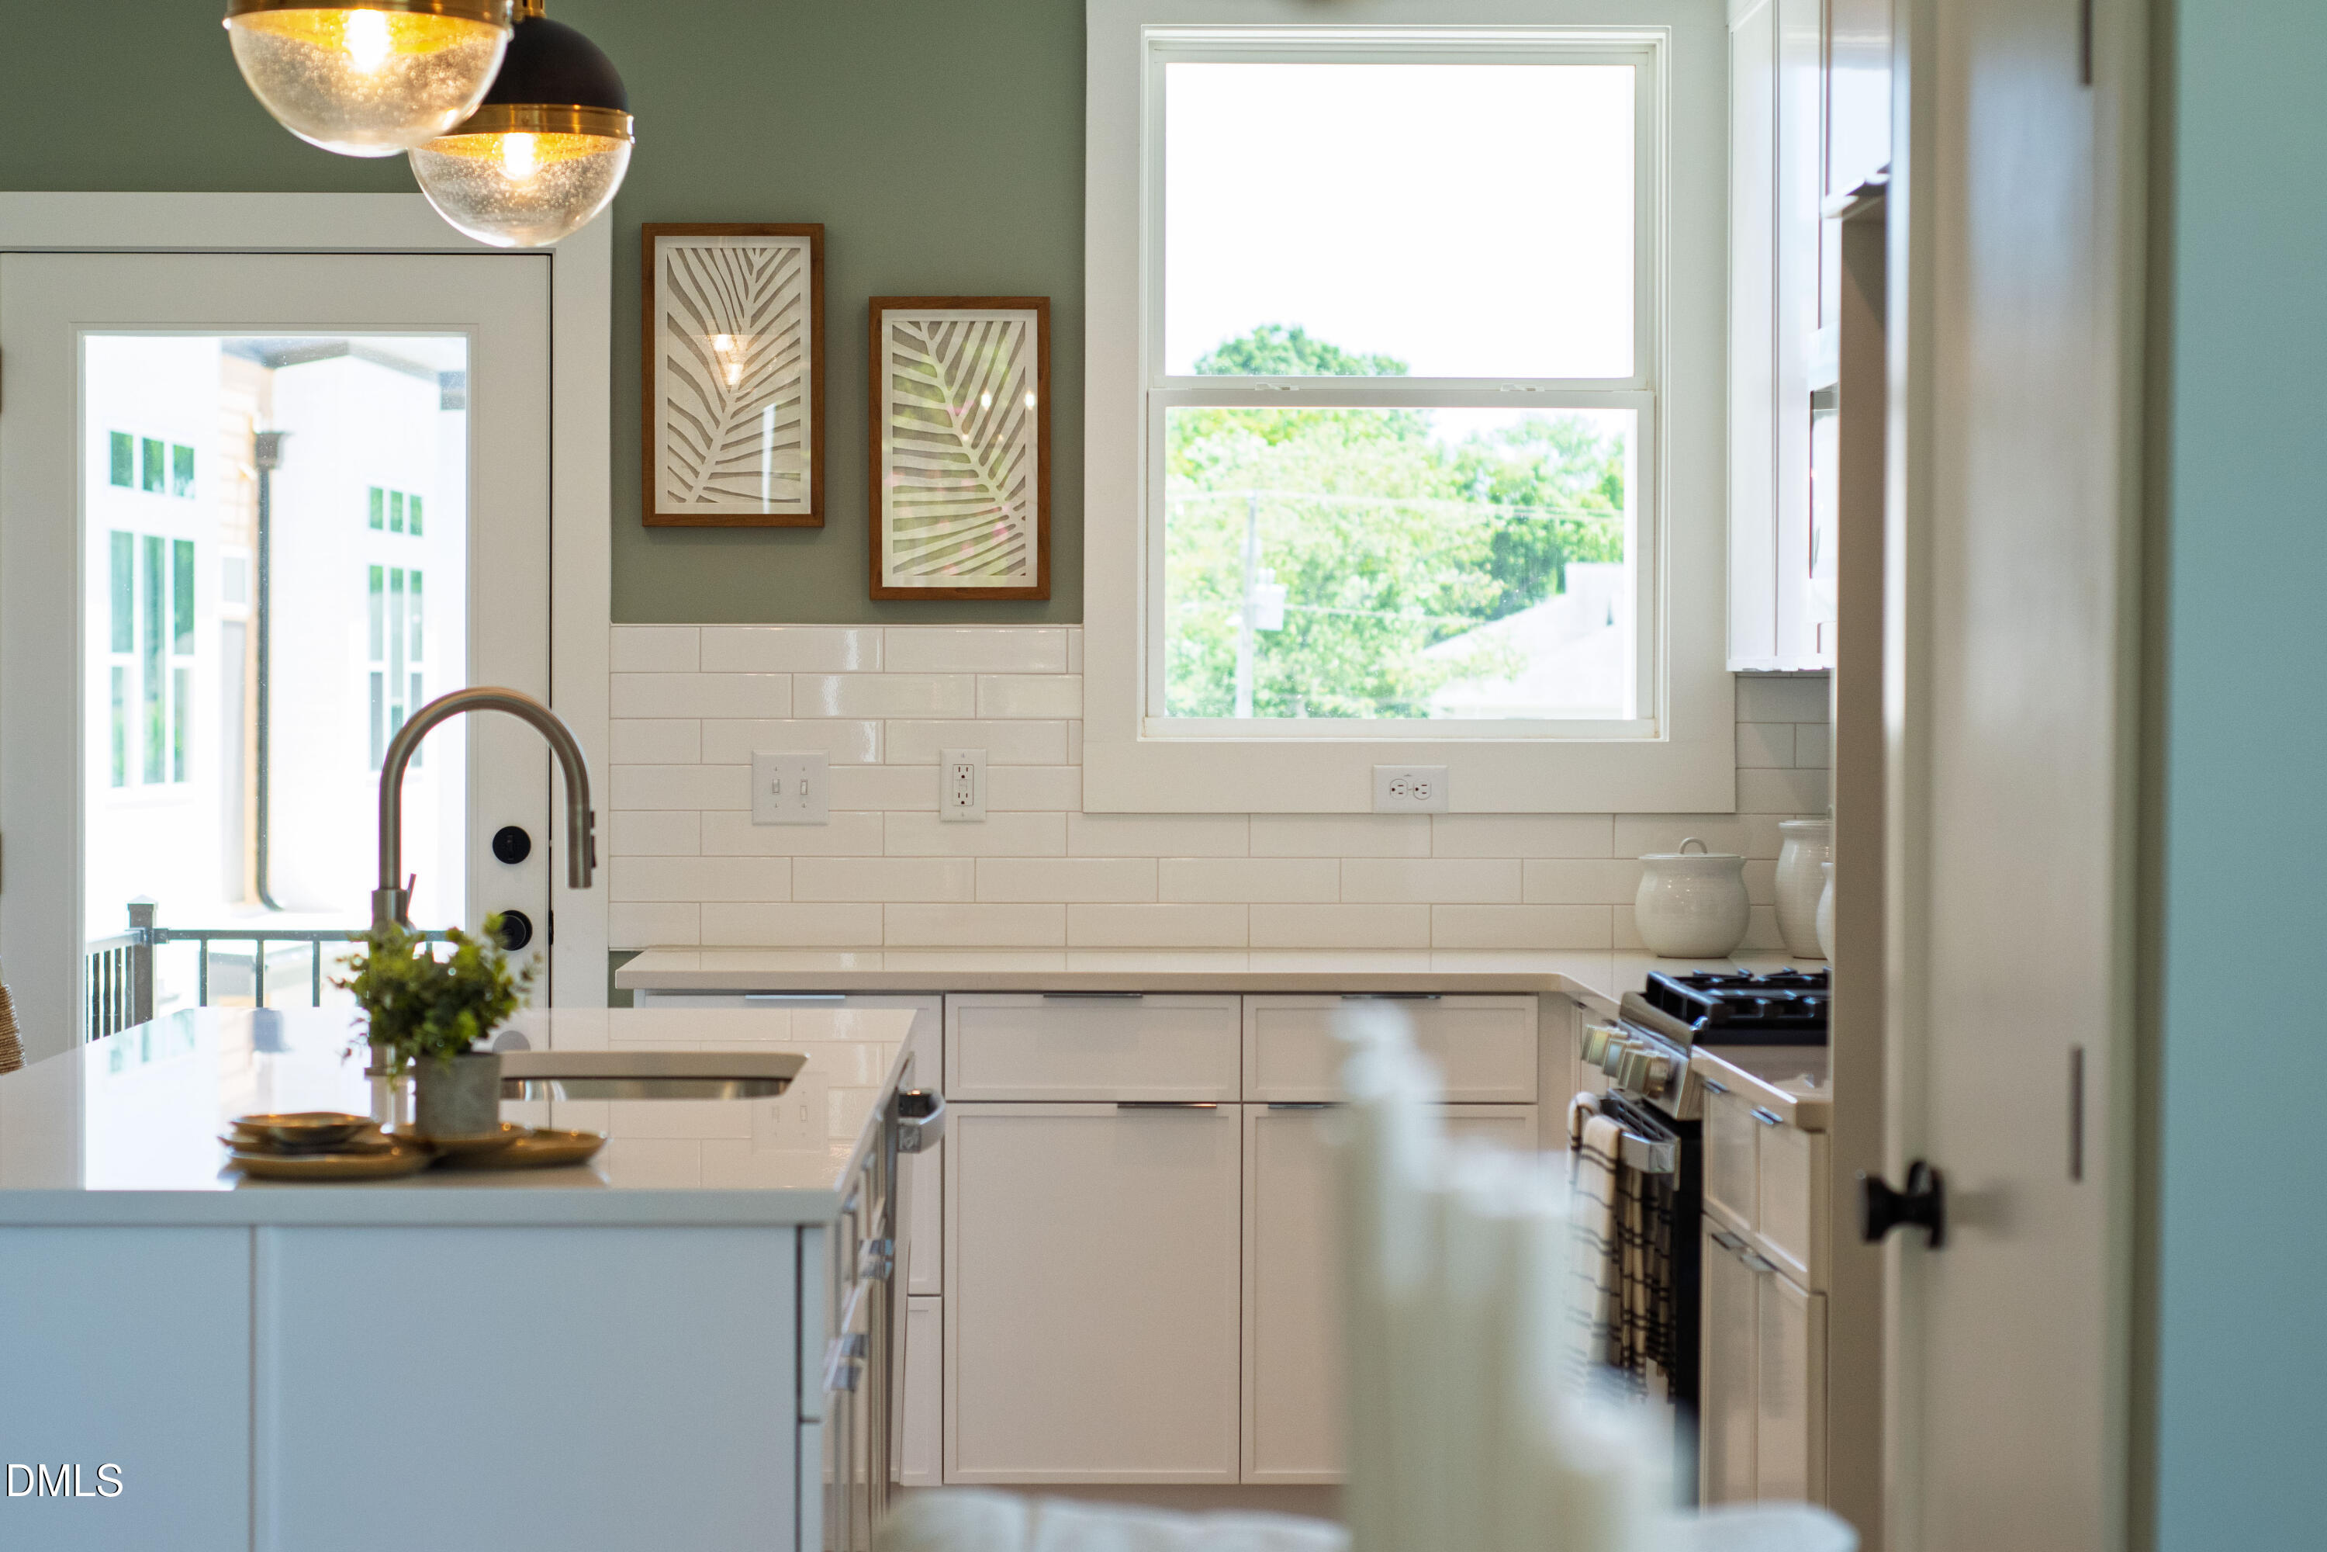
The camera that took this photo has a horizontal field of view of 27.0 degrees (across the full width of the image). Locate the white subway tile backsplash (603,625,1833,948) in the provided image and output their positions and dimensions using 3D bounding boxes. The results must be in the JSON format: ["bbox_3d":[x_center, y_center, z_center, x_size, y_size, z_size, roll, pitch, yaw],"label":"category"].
[{"bbox_3d":[0.151,0.021,8.096,2.149,0.537,0.015,0,1,-1],"label":"white subway tile backsplash"}]

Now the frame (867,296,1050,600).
[{"bbox_3d":[-0.338,-0.542,8.057,0.302,0.500,0.030,0,1,-1],"label":"frame"}]

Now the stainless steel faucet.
[{"bbox_3d":[-0.757,0.117,5.382,0.256,0.433,0.075,0,1,-1],"label":"stainless steel faucet"}]

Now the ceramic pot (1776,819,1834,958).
[{"bbox_3d":[1.104,0.175,7.935,0.205,0.243,0.205,0,1,0],"label":"ceramic pot"}]

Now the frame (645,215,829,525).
[{"bbox_3d":[-0.712,-0.663,8.046,0.301,0.501,0.030,0,1,-1],"label":"frame"}]

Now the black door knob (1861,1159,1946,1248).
[{"bbox_3d":[0.603,0.348,3.952,0.069,0.067,0.066,0,1,-1],"label":"black door knob"}]

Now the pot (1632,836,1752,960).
[{"bbox_3d":[0.867,0.199,7.926,0.190,0.194,0.190,0,1,0],"label":"pot"}]

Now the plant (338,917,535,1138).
[{"bbox_3d":[-0.685,0.235,4.576,0.185,0.202,0.176,0,1,-1],"label":"plant"}]

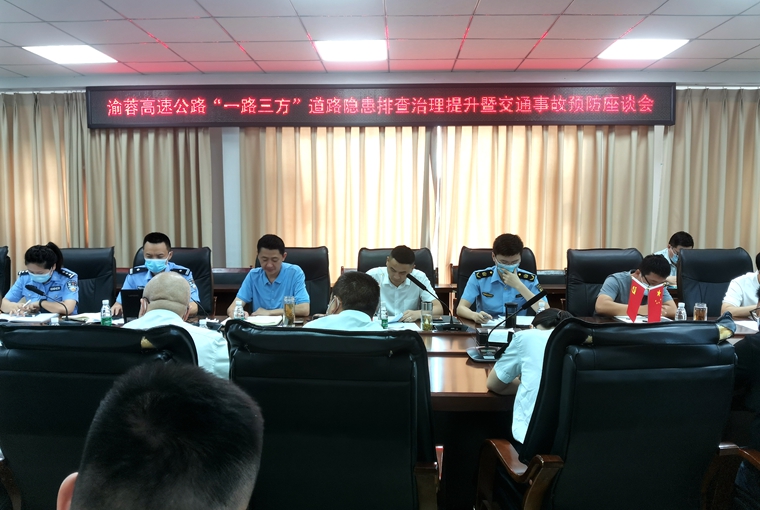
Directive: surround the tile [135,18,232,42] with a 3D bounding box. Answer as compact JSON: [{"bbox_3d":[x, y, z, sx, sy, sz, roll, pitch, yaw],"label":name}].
[{"bbox_3d":[-1.448,-1.679,4.441,0.600,0.020,0.600,0,4,2],"label":"tile"}]

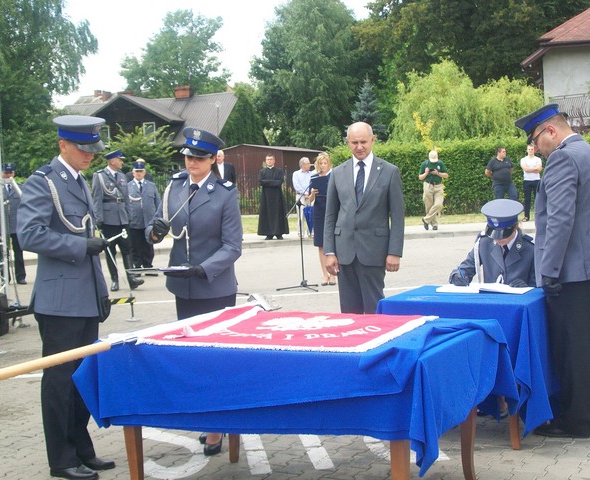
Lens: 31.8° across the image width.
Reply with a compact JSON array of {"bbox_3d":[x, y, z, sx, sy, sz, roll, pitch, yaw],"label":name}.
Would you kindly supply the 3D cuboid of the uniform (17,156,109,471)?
[{"bbox_3d":[-1.202,0.378,5.397,0.410,1.600,0.520,-1,4,25],"label":"uniform"}]

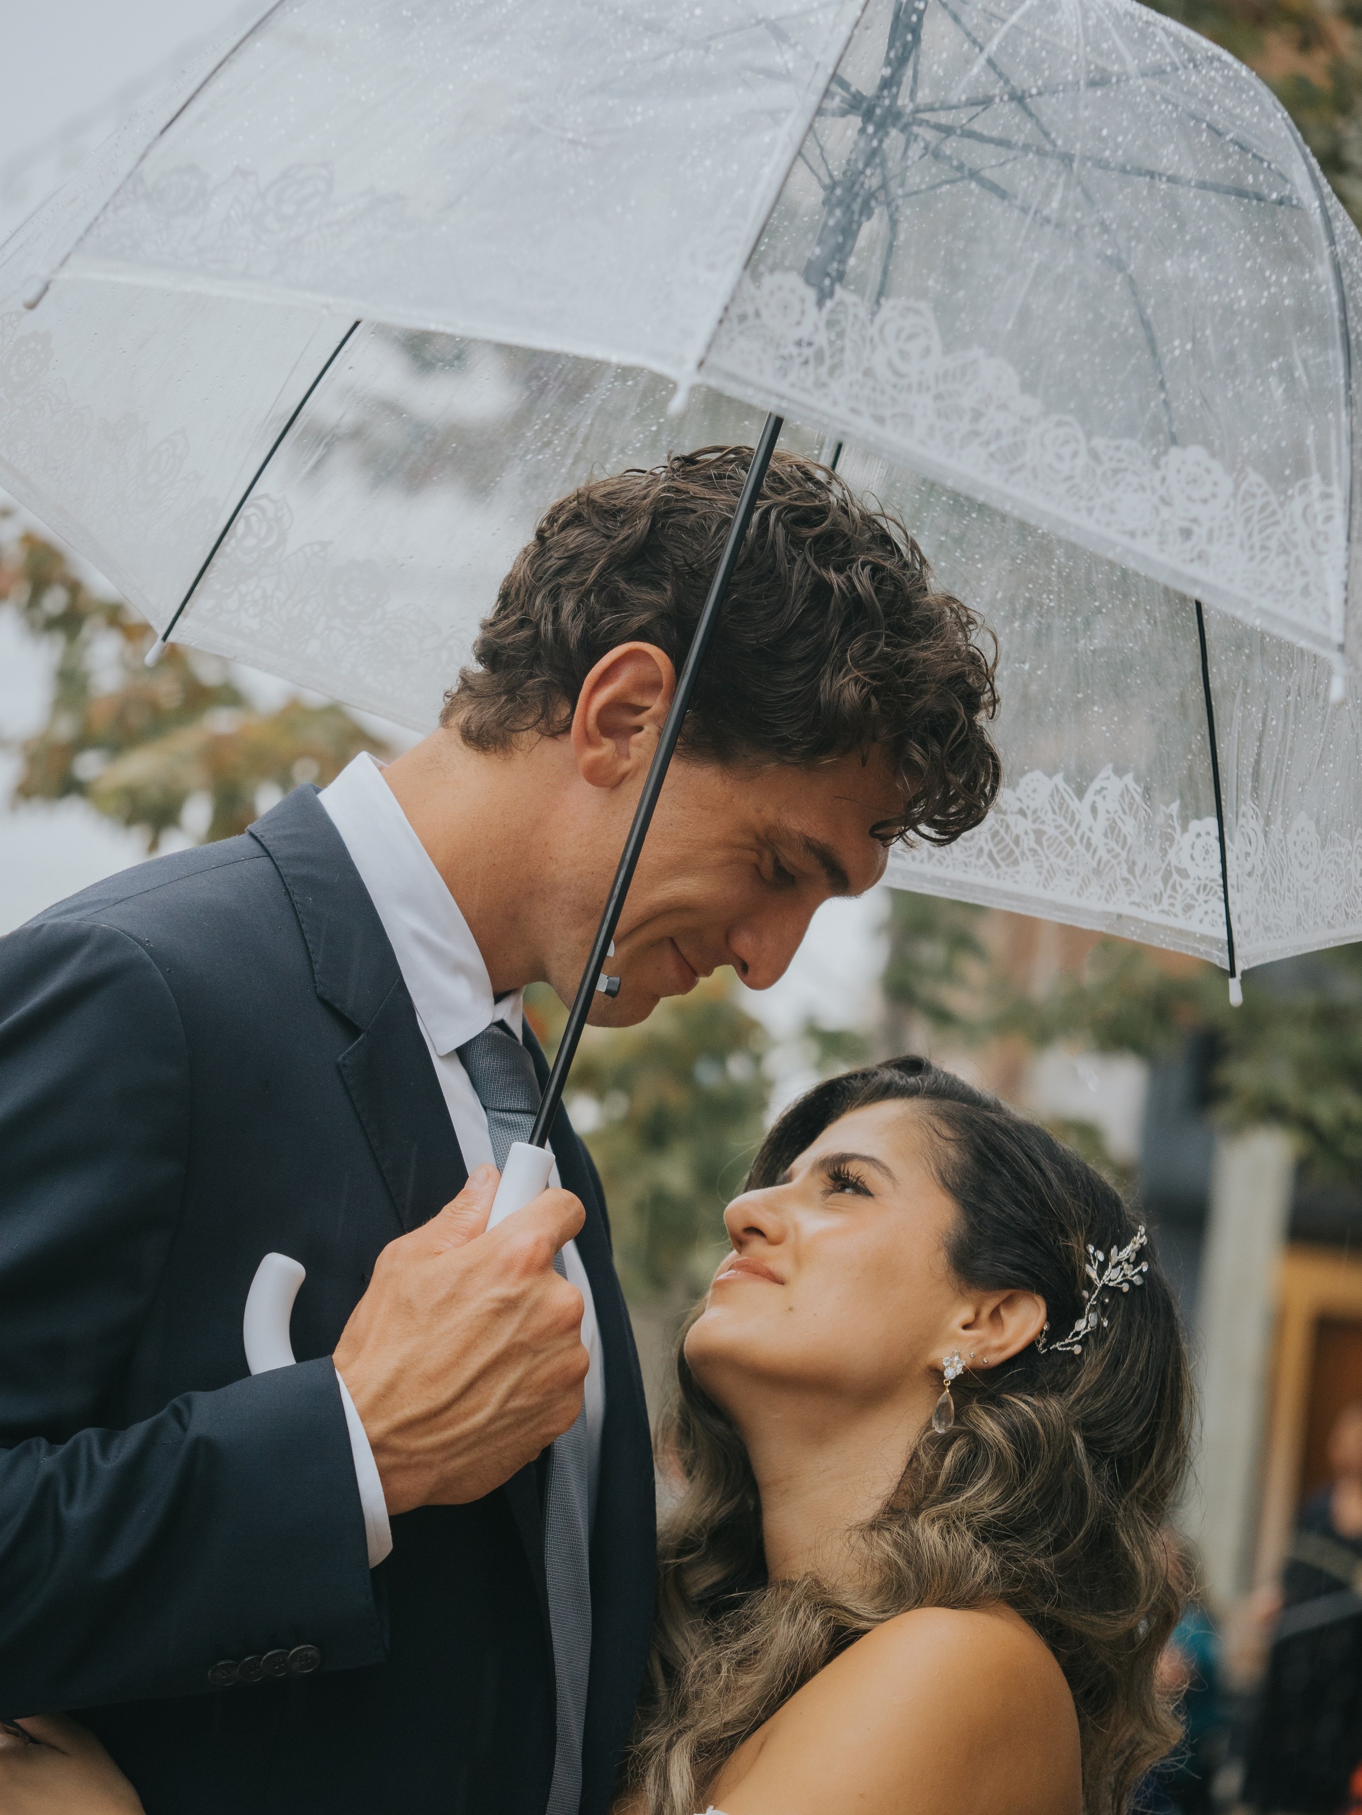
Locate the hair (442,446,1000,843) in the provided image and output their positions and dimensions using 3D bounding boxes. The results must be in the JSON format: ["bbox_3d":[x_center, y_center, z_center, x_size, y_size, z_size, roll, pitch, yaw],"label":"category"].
[{"bbox_3d":[0.024,-0.097,2.880,0.216,0.225,0.195,-42,-9,0],"label":"hair"}]

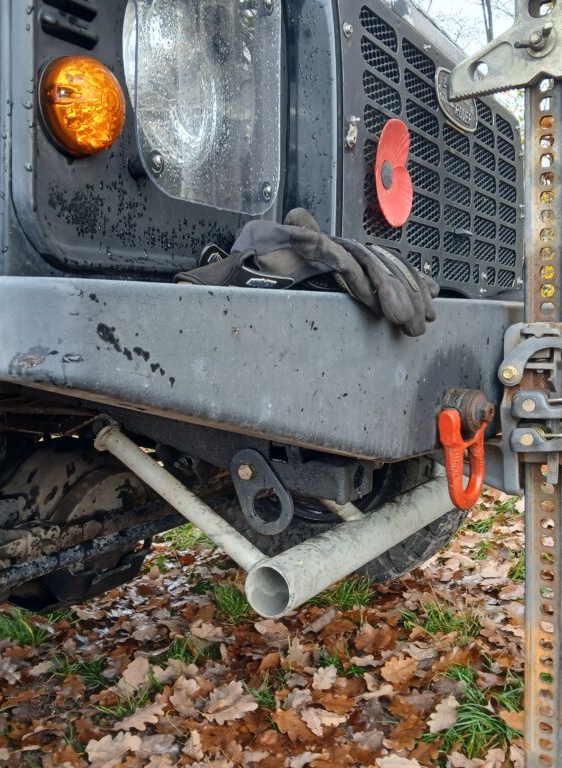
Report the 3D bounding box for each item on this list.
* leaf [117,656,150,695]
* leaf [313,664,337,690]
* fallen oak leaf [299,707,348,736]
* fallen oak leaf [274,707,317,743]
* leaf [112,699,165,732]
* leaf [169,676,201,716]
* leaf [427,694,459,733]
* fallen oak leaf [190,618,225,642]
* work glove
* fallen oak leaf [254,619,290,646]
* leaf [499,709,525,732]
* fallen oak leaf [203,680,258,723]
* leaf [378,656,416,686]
[{"bbox_3d":[-0.299,0.591,1.558,0.060,0.025,0.100,1,20,18],"label":"leaf"},{"bbox_3d":[0.093,0.630,1.649,0.052,0.030,0.065,1,5,14],"label":"leaf"},{"bbox_3d":[0.081,0.645,1.468,0.092,0.030,0.070,-1,5,0],"label":"fallen oak leaf"},{"bbox_3d":[0.031,0.647,1.457,0.070,0.028,0.098,-5,6,-41],"label":"fallen oak leaf"},{"bbox_3d":[-0.261,0.608,1.410,0.060,0.025,0.110,3,6,39],"label":"leaf"},{"bbox_3d":[-0.182,0.597,1.469,0.060,0.030,0.110,-2,17,-15],"label":"leaf"},{"bbox_3d":[0.295,0.598,1.396,0.050,0.025,0.095,2,21,30],"label":"leaf"},{"bbox_3d":[-0.180,0.612,1.905,0.085,0.030,0.065,-1,5,0],"label":"fallen oak leaf"},{"bbox_3d":[0.032,-0.098,0.665,0.120,0.105,0.270,4,6,40],"label":"work glove"},{"bbox_3d":[-0.023,0.612,1.889,0.092,0.033,0.065,3,6,37],"label":"fallen oak leaf"},{"bbox_3d":[0.456,0.642,1.463,0.085,0.028,0.065,-1,5,0],"label":"leaf"},{"bbox_3d":[-0.095,0.598,1.448,0.105,0.040,0.085,-2,5,-17],"label":"fallen oak leaf"},{"bbox_3d":[0.256,0.627,1.673,0.092,0.032,0.068,-4,6,-37],"label":"leaf"}]

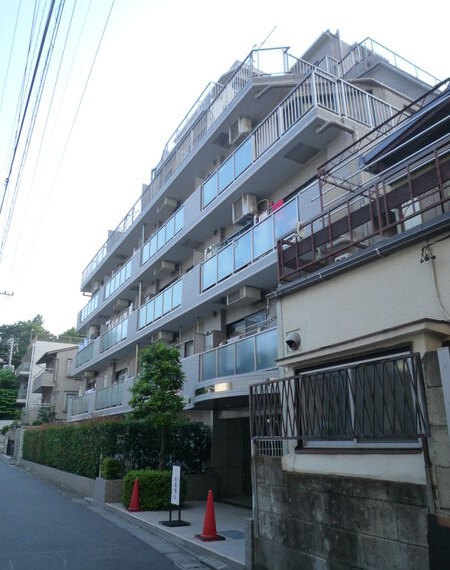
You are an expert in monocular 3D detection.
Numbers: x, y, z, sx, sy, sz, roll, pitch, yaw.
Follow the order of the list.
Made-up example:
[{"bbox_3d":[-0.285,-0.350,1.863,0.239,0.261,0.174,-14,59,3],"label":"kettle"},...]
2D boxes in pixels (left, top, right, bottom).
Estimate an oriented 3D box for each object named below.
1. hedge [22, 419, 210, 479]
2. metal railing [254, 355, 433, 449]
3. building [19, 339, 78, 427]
[{"bbox_3d":[-6.913,7.645,20.618,2.800,1.680,20.000,11,-22,-28],"label":"hedge"},{"bbox_3d":[1.015,1.358,4.758,0.070,0.765,2.660,11,-22,-28],"label":"metal railing"},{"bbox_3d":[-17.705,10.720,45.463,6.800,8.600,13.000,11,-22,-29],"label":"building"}]

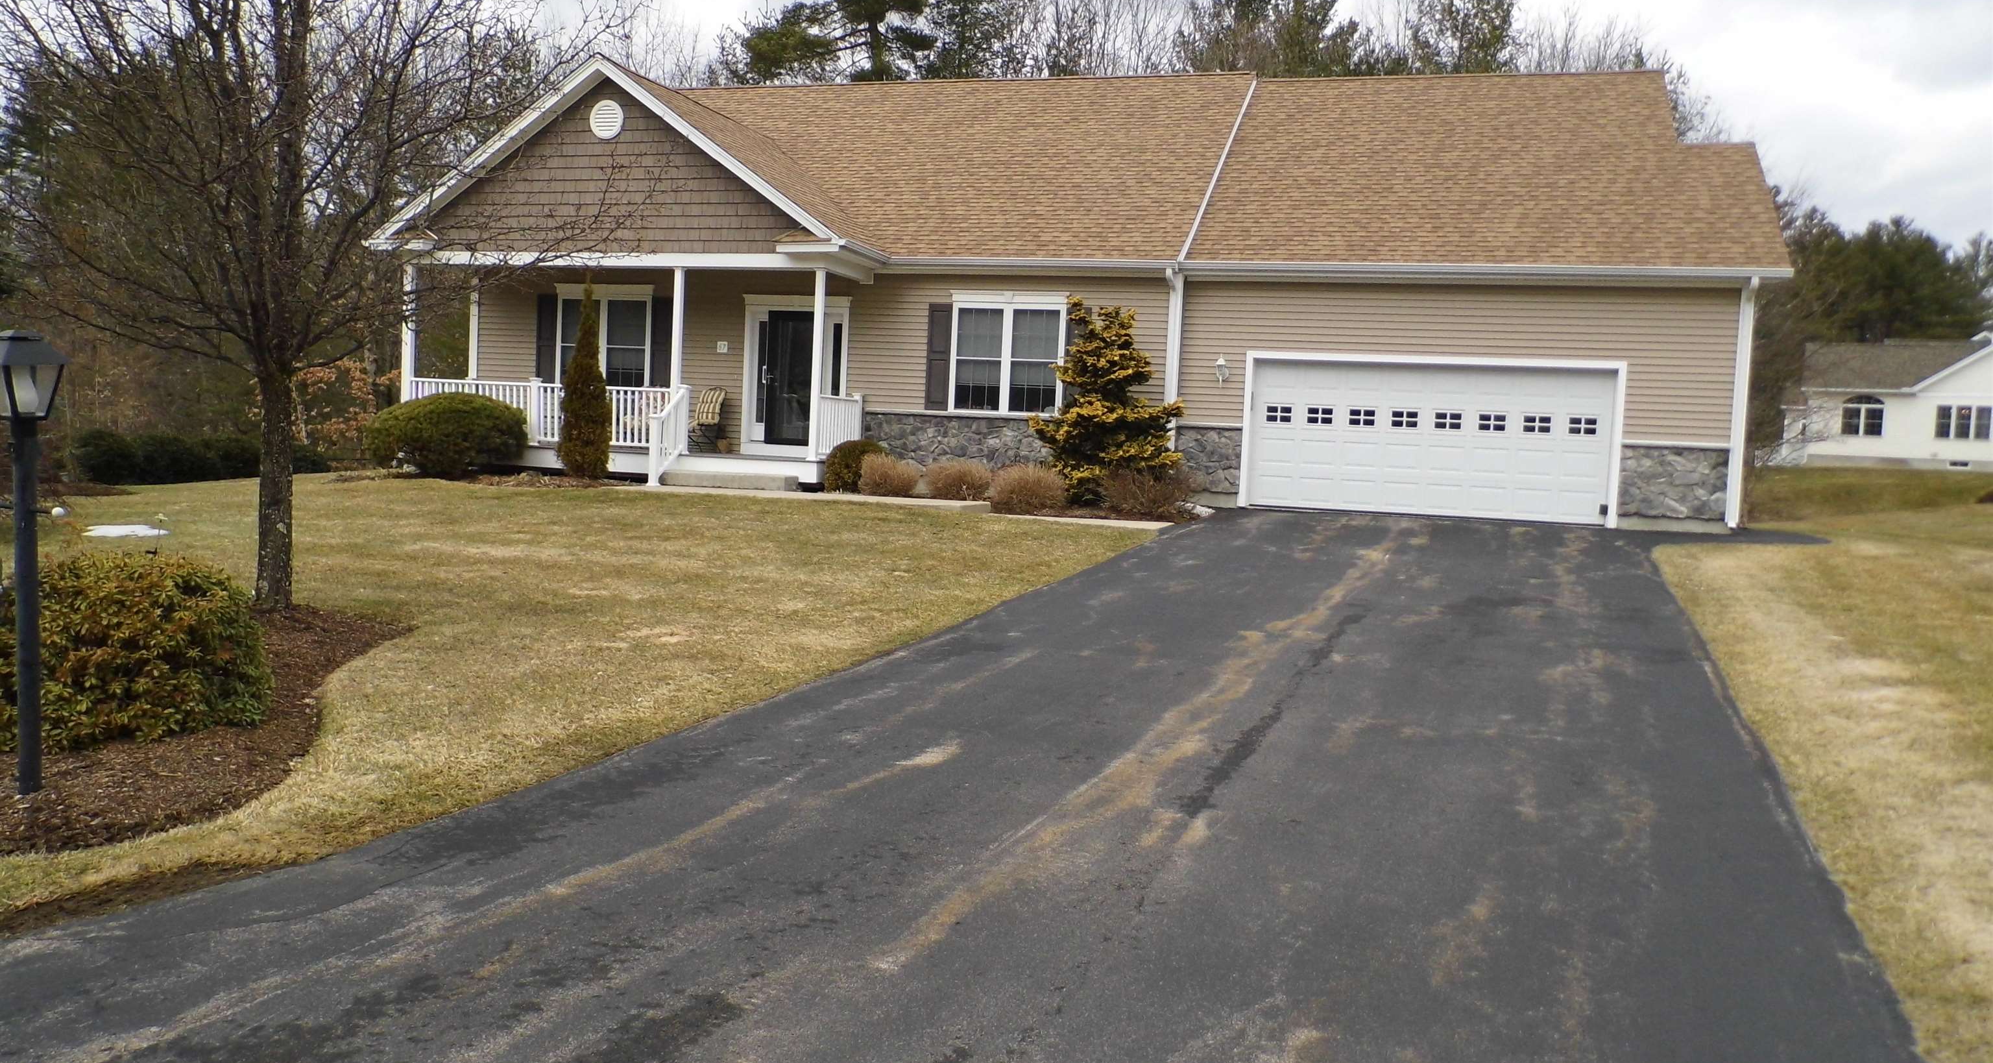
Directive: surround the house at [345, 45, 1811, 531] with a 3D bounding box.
[{"bbox_3d":[1.888,-4.594,25.927,20.270,7.680,13.940,4,3,17],"label":"house"}]

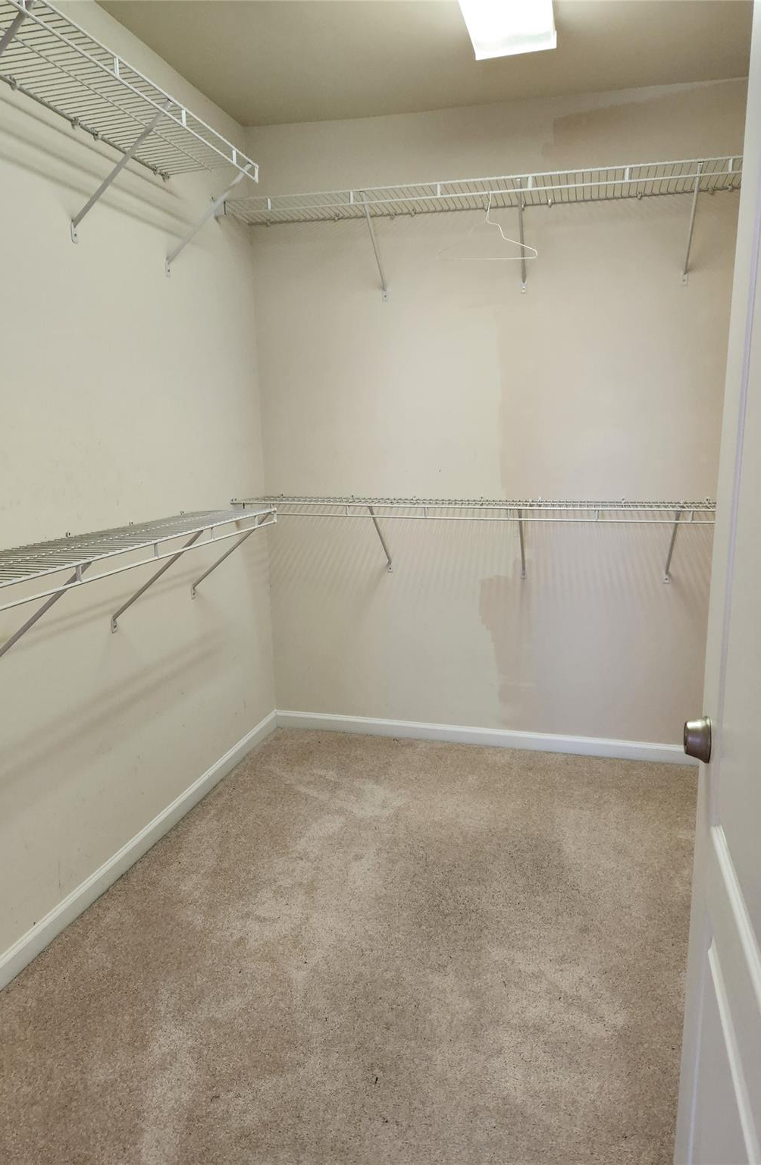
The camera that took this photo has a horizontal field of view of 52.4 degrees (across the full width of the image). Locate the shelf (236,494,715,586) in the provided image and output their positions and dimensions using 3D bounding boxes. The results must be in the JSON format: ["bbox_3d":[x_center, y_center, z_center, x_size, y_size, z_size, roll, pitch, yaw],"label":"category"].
[{"bbox_3d":[0.431,-0.147,2.941,2.010,0.317,0.322,2,12,14],"label":"shelf"}]

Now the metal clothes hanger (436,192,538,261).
[{"bbox_3d":[0.358,-1.180,2.559,0.383,0.212,0.015,15,18,33],"label":"metal clothes hanger"}]

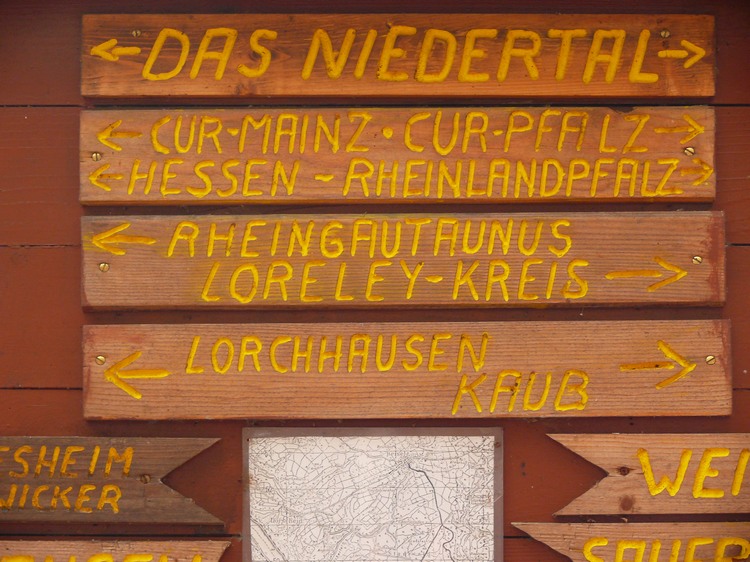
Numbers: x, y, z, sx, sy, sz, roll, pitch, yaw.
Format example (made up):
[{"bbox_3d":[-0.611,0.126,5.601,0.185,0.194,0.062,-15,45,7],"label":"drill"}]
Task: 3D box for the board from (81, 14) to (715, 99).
[{"bbox_3d":[0.021,-0.200,2.442,0.568,0.077,0.020,0,-14,1],"label":"board"}]

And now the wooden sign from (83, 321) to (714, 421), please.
[{"bbox_3d":[0.028,0.080,2.369,0.564,0.084,0.020,0,-15,1],"label":"wooden sign"}]

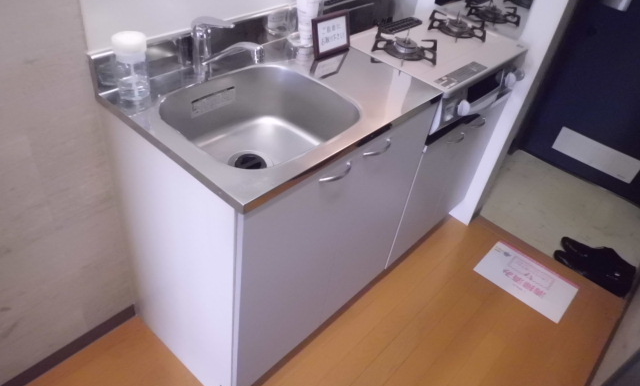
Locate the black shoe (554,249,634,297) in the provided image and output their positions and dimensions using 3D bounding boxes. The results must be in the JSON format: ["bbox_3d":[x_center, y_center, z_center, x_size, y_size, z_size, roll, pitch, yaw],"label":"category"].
[{"bbox_3d":[1.180,0.340,2.086,0.307,0.104,0.109,34,46,26],"label":"black shoe"}]

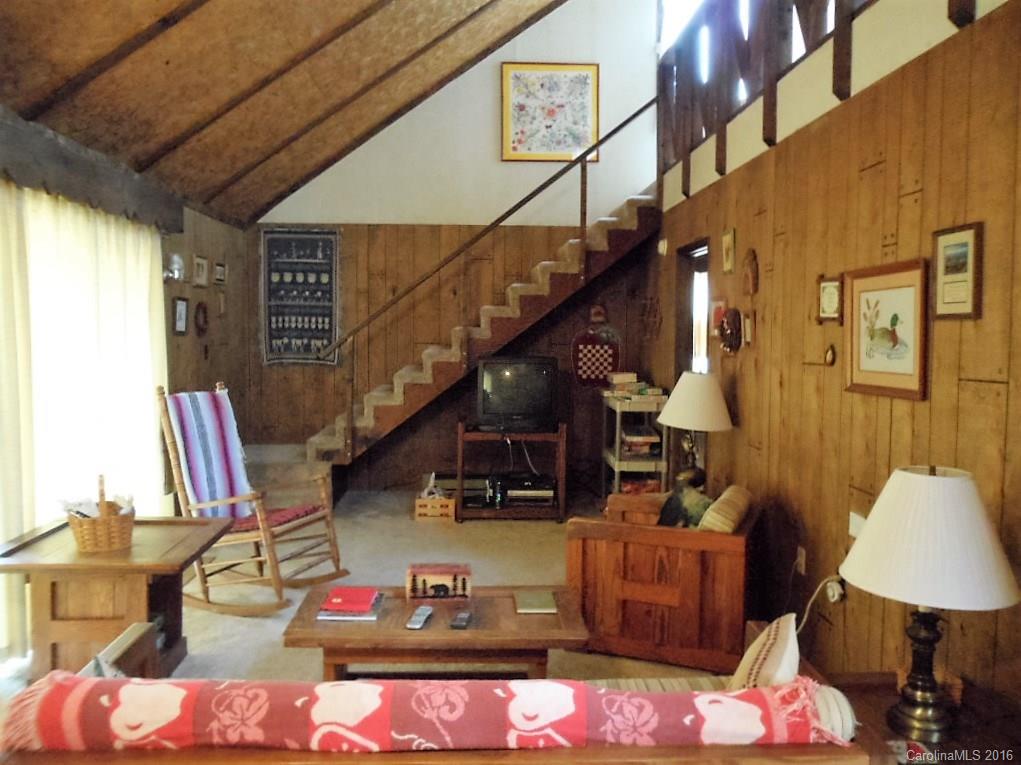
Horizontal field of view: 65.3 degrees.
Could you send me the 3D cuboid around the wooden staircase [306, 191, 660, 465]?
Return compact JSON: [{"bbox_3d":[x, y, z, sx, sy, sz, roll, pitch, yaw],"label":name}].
[{"bbox_3d":[-0.227,-0.497,6.960,2.970,2.320,0.830,0,4,-3],"label":"wooden staircase"}]

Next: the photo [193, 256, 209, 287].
[{"bbox_3d":[-2.324,-0.835,5.984,0.025,0.235,0.260,0,4,-3],"label":"photo"}]

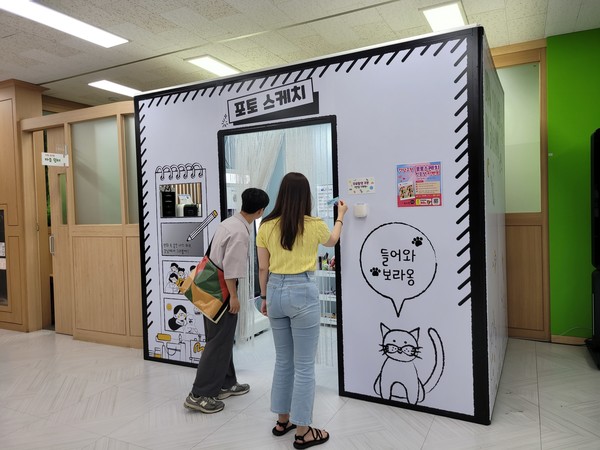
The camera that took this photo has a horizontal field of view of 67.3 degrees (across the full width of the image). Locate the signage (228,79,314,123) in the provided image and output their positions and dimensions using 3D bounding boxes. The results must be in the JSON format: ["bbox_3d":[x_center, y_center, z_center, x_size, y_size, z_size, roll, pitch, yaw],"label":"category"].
[{"bbox_3d":[-0.235,-0.955,3.506,0.785,0.210,0.020,-3,1,28],"label":"signage"}]

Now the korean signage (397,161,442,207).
[{"bbox_3d":[0.787,-0.266,2.988,0.292,0.293,0.010,-1,2,28],"label":"korean signage"}]

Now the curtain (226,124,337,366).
[{"bbox_3d":[-0.171,0.161,3.616,0.970,1.830,0.100,-1,2,28],"label":"curtain"}]

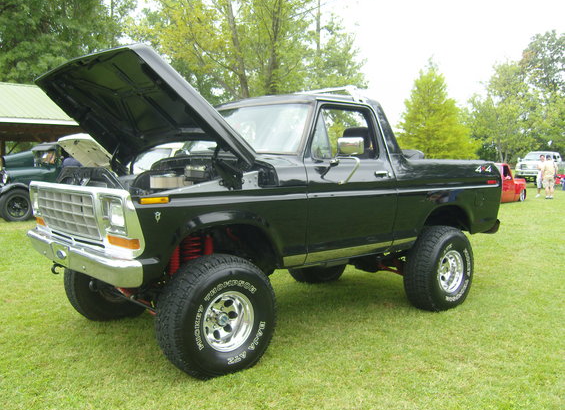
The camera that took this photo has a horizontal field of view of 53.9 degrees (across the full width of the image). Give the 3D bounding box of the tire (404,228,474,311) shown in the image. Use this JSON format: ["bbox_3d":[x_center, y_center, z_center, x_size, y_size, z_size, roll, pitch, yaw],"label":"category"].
[{"bbox_3d":[1.581,0.641,5.588,0.825,0.825,0.305,-4,6,-40],"label":"tire"}]

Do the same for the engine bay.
[{"bbox_3d":[-1.089,-0.049,4.419,1.050,0.500,1.500,-4,6,-40],"label":"engine bay"}]

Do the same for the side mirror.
[{"bbox_3d":[0.518,-0.447,4.236,0.210,0.135,0.090,4,6,38],"label":"side mirror"}]

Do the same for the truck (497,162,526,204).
[{"bbox_3d":[7.185,-0.822,20.323,1.700,1.400,4.700,5,6,44],"label":"truck"}]

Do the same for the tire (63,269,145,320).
[{"bbox_3d":[-1.589,0.653,5.221,0.825,0.825,0.305,-4,6,-40],"label":"tire"}]

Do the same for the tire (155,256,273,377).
[{"bbox_3d":[-0.445,0.769,3.870,0.825,0.825,0.305,-4,6,-40],"label":"tire"}]

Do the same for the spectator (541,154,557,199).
[{"bbox_3d":[10.706,-1.129,22.300,0.600,1.730,0.380,1,5,6],"label":"spectator"}]

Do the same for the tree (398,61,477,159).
[{"bbox_3d":[10.611,-5.697,38.000,5.300,8.296,5.300,2,5,16],"label":"tree"}]

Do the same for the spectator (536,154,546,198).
[{"bbox_3d":[10.884,-1.214,23.300,0.550,1.740,0.380,2,5,24],"label":"spectator"}]

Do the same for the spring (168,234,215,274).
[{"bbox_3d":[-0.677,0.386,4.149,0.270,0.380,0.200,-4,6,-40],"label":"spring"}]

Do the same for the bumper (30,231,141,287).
[{"bbox_3d":[-1.527,0.362,4.084,0.230,0.190,1.930,-4,6,-40],"label":"bumper"}]

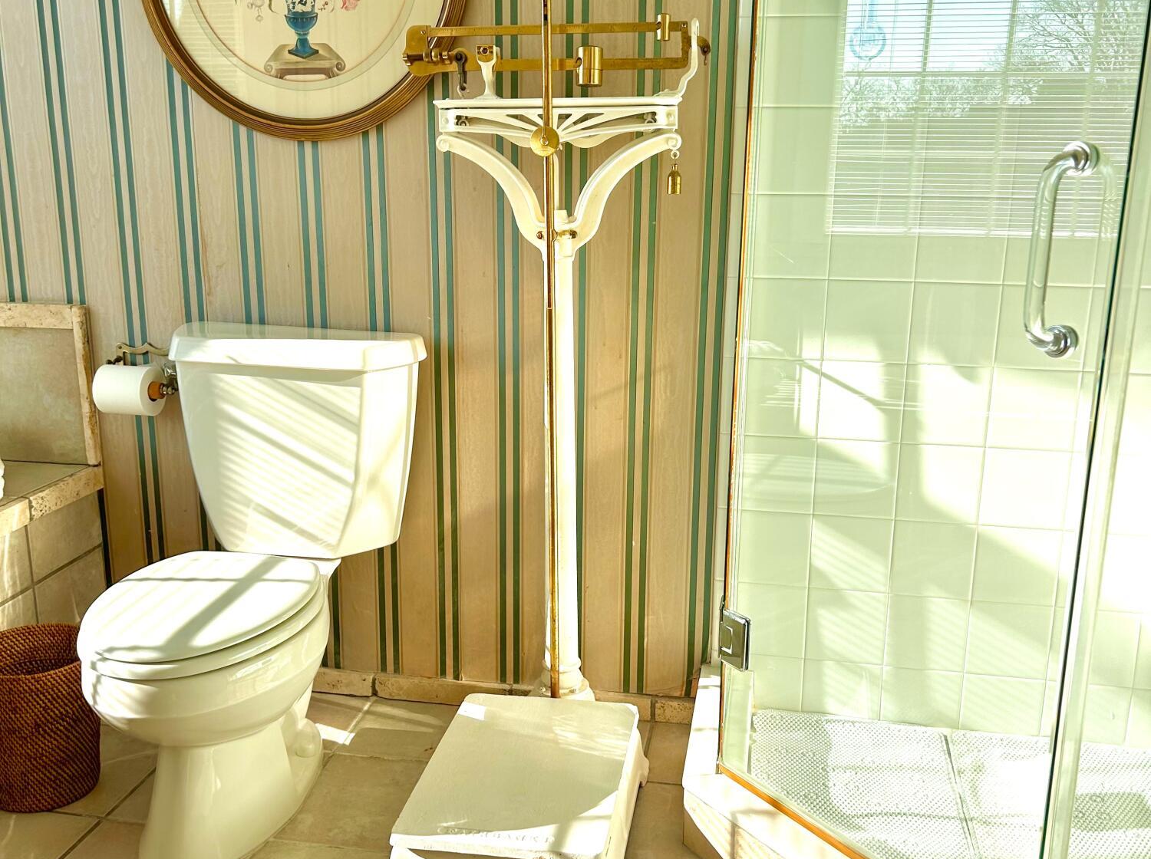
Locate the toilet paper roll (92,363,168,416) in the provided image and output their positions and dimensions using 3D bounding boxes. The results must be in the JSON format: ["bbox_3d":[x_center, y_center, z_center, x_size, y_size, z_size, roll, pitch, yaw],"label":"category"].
[{"bbox_3d":[-0.913,-0.079,2.365,0.105,0.101,0.101,3,14,10],"label":"toilet paper roll"}]

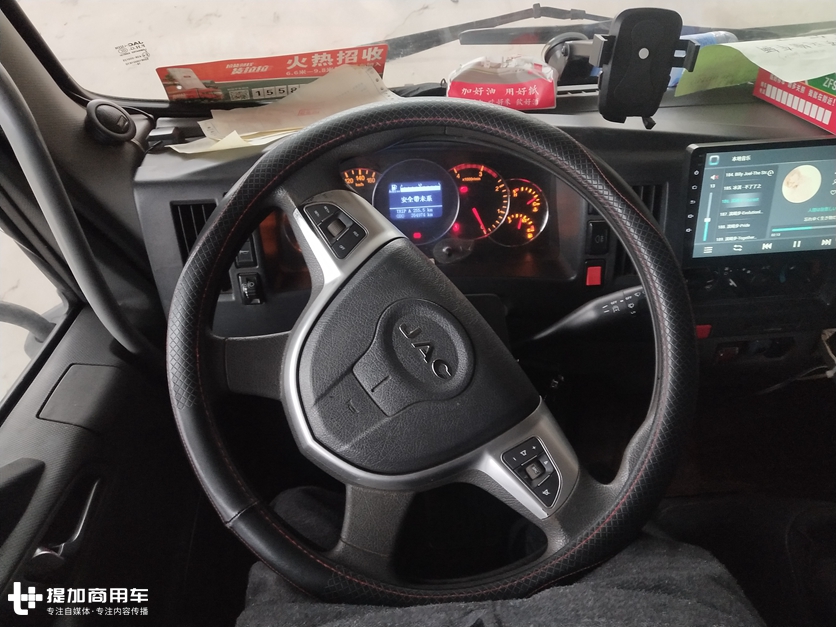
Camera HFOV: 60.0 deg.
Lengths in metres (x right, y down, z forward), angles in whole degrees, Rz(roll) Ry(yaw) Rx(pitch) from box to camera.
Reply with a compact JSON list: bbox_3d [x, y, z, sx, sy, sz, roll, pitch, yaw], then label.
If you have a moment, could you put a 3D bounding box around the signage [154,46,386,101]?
[{"bbox_3d":[-0.190,-0.328,1.005,0.310,0.094,0.010,-8,68,-10],"label":"signage"}]

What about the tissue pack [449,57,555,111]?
[{"bbox_3d":[0.110,-0.309,0.965,0.140,0.053,0.090,-2,37,0],"label":"tissue pack"}]

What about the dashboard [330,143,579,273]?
[{"bbox_3d":[0.017,-0.127,0.860,0.345,0.147,0.060,-2,14,0],"label":"dashboard"}]

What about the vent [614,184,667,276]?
[{"bbox_3d":[0.265,-0.099,0.860,0.058,0.113,0.028,-2,22,1],"label":"vent"}]

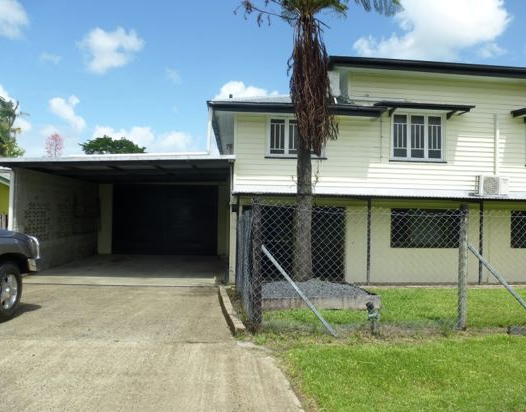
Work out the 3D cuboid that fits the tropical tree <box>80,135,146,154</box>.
[{"bbox_3d":[-13.700,-2.400,35.000,7.000,8.400,6.600,0,-1,0],"label":"tropical tree"}]

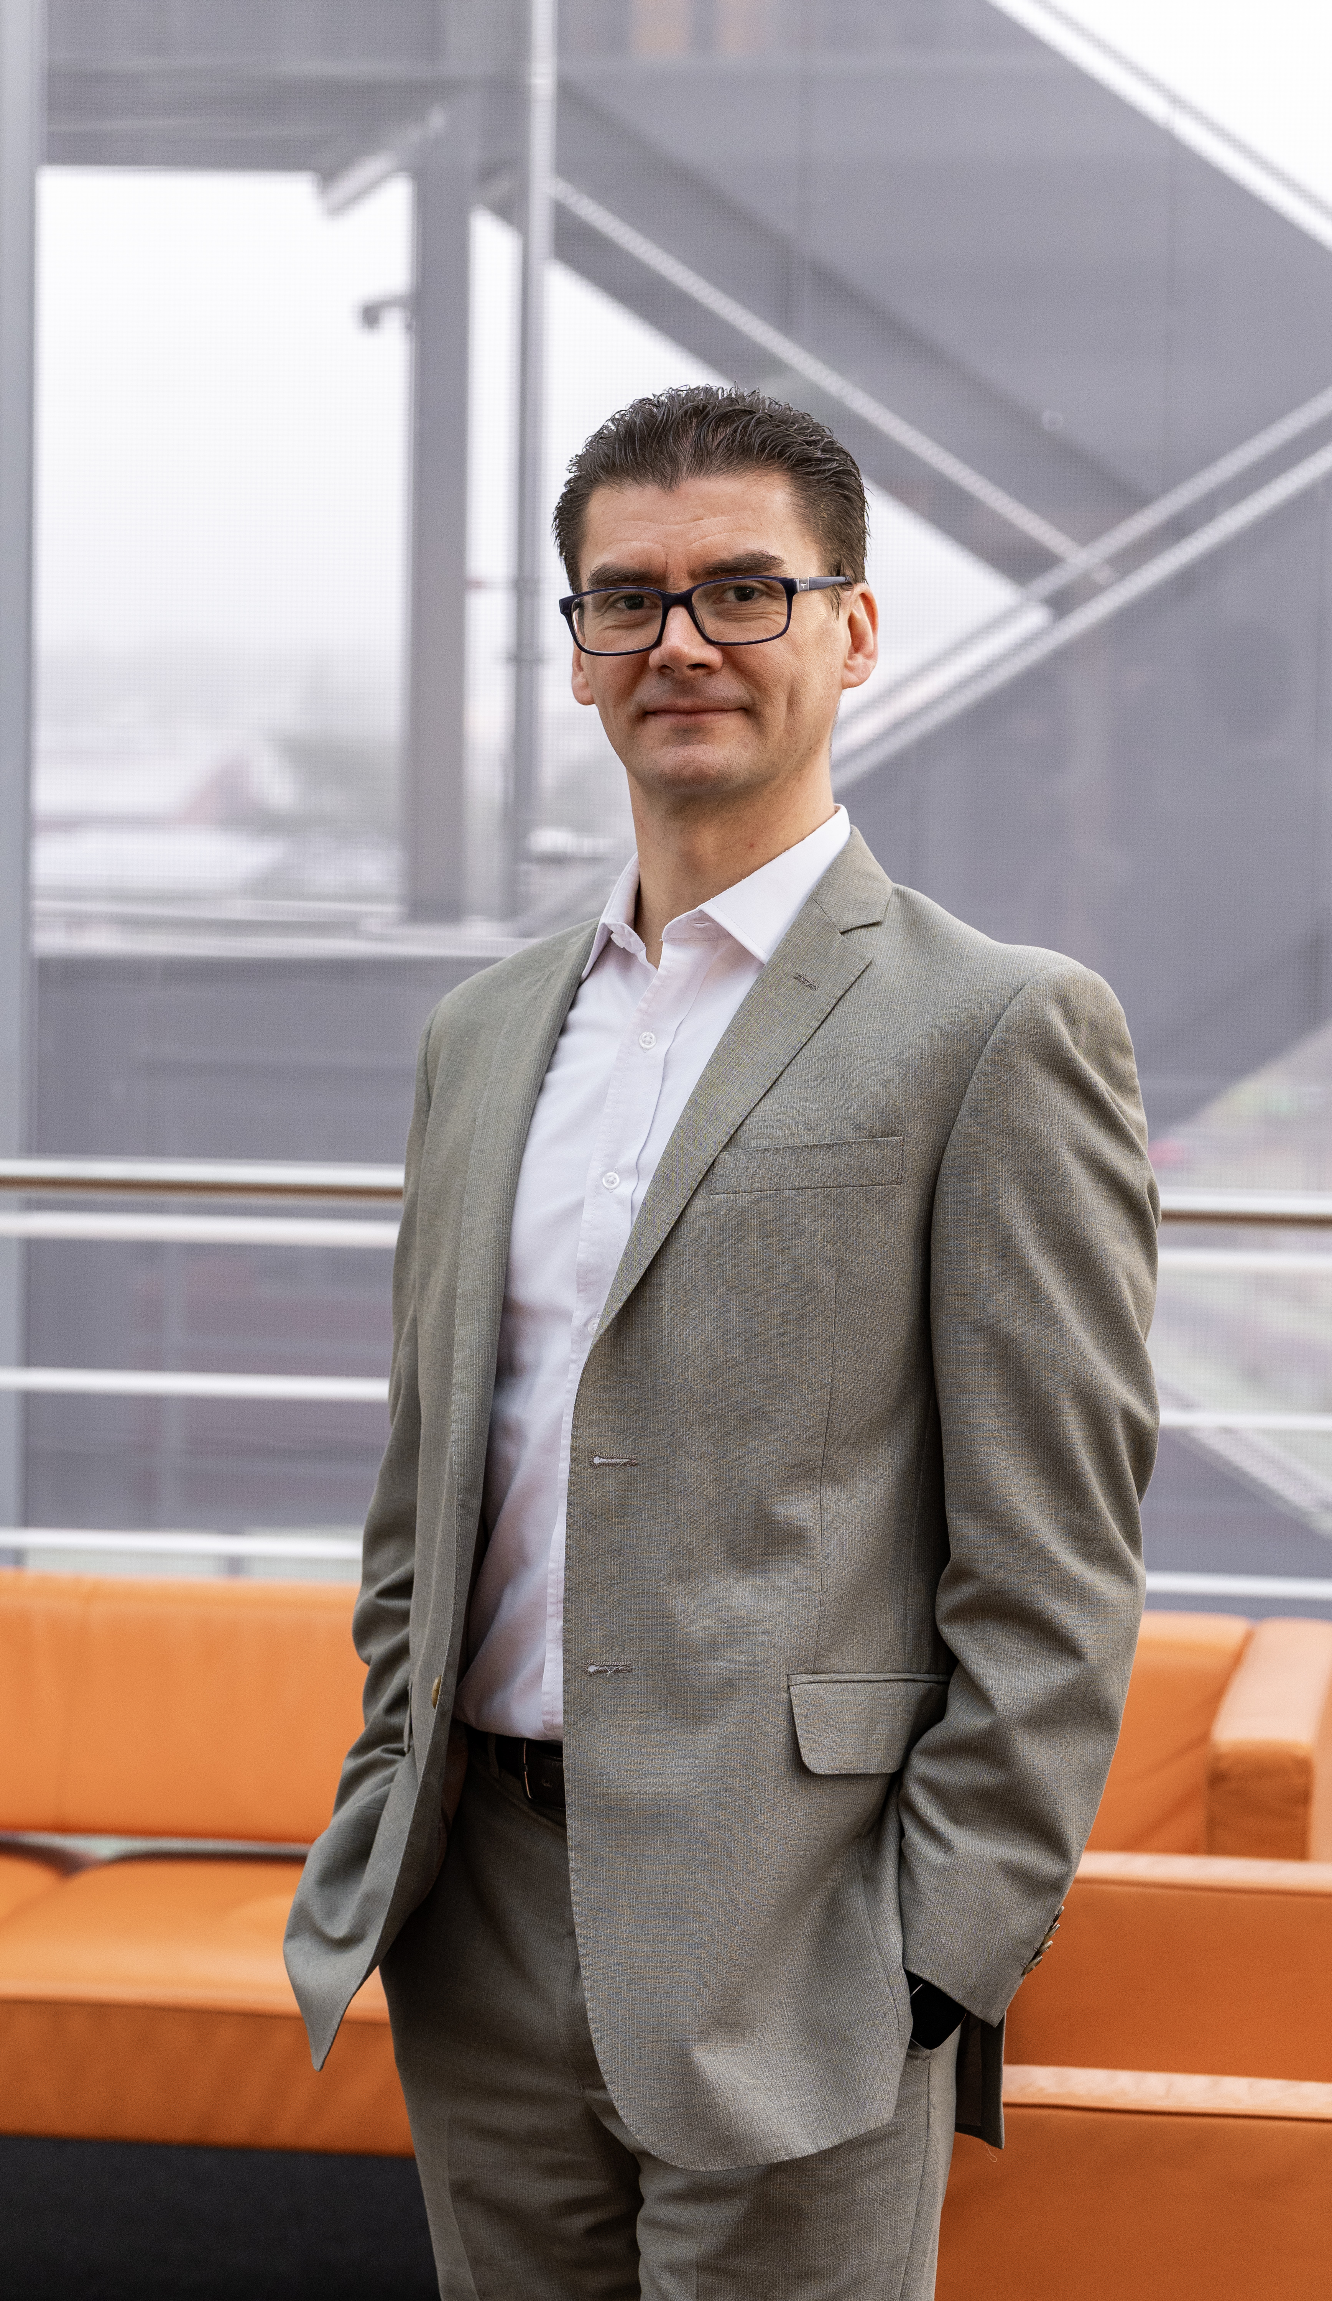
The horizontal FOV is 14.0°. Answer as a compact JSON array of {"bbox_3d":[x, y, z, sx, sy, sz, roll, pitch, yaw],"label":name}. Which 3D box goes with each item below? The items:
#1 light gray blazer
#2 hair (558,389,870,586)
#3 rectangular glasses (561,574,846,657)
[{"bbox_3d":[0.039,0.189,3.080,0.530,0.750,0.340,3,4,36],"label":"light gray blazer"},{"bbox_3d":[0.028,-0.348,3.085,0.172,0.168,0.198,-3,6,17],"label":"hair"},{"bbox_3d":[0.027,-0.303,3.066,0.142,0.045,0.143,-3,6,17],"label":"rectangular glasses"}]

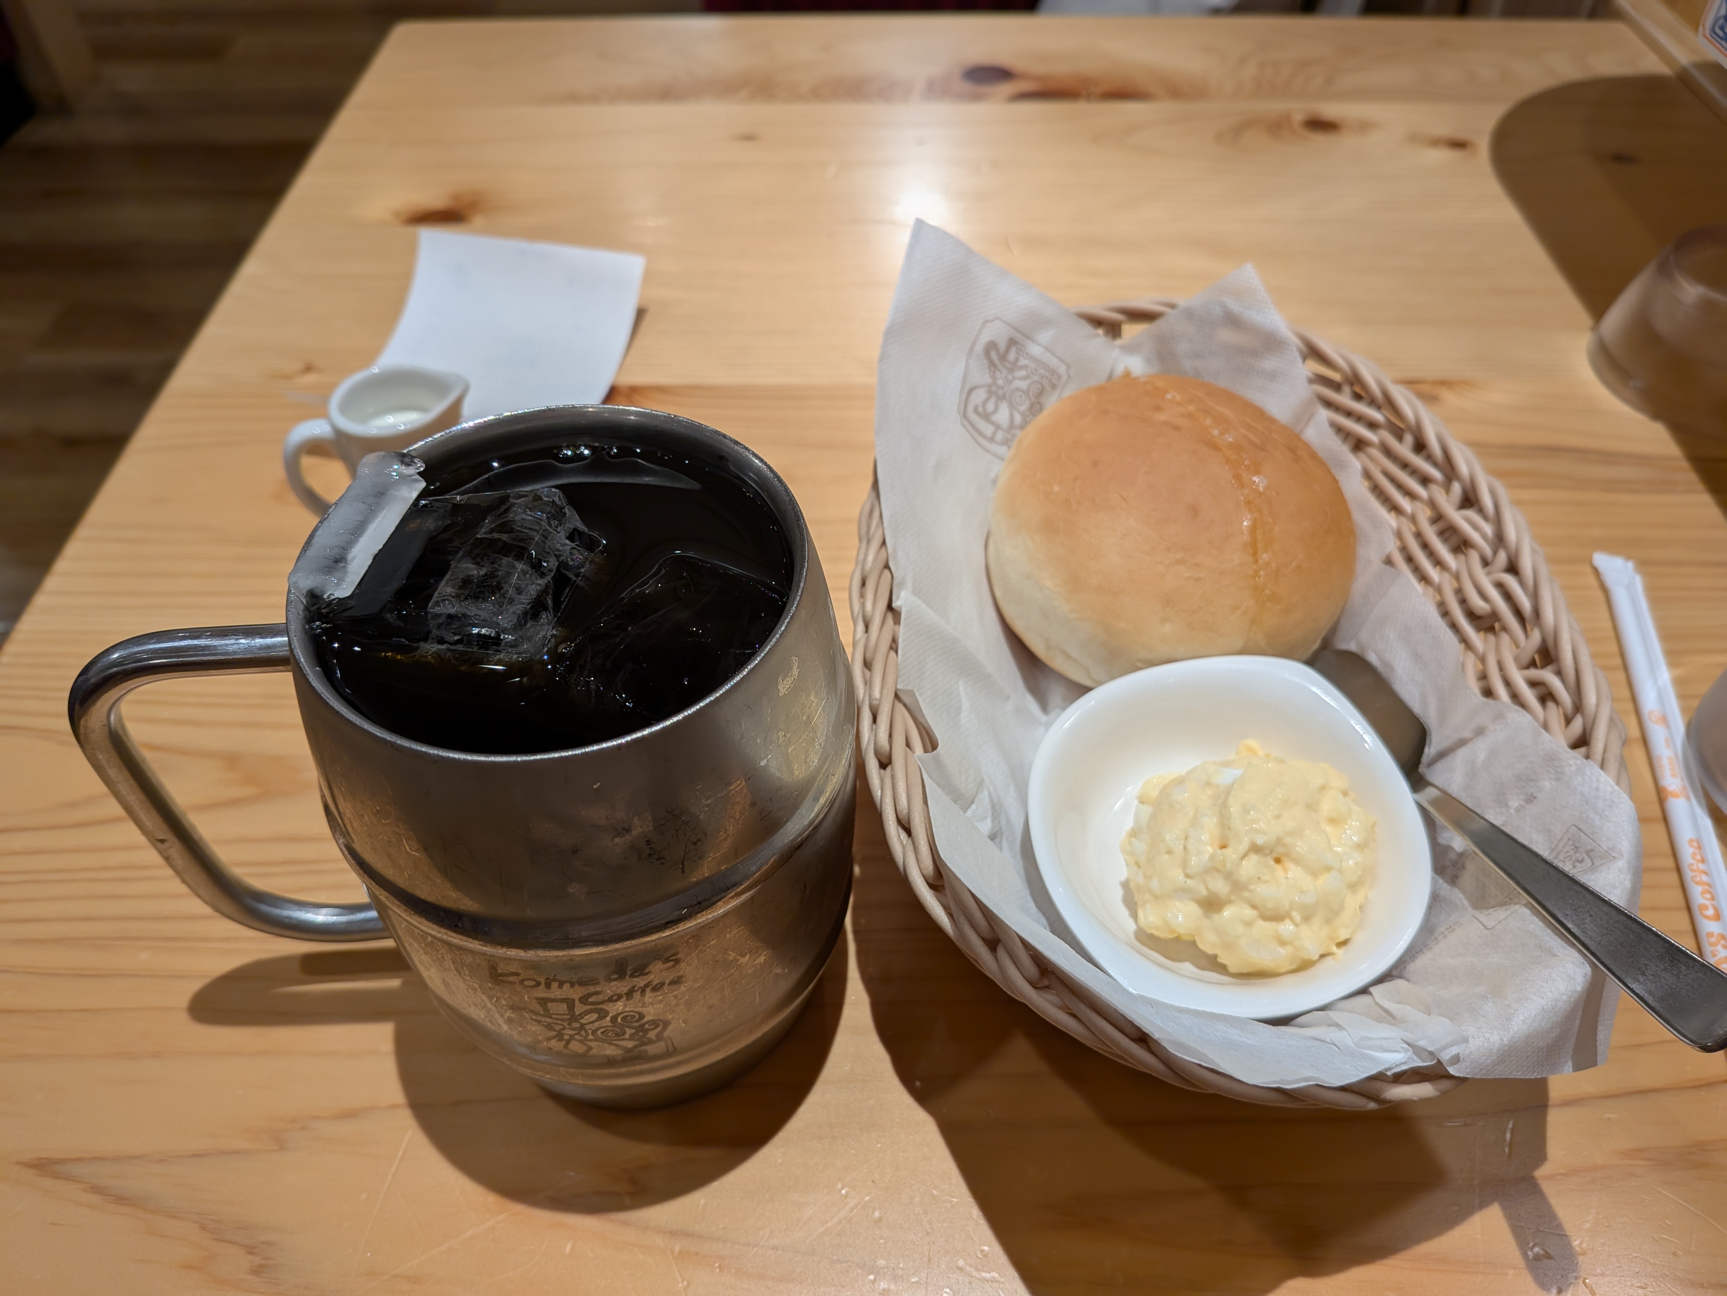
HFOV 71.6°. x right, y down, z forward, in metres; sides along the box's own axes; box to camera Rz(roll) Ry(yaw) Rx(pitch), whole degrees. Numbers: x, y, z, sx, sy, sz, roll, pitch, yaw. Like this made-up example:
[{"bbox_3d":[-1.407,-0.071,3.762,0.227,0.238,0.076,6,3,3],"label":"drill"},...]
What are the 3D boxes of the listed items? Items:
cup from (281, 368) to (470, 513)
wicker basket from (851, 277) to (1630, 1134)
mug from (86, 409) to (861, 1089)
[{"bbox_3d":[-0.140,-0.052,0.356,0.058,0.050,0.036,-10,48,-8],"label":"cup"},{"bbox_3d":[0.078,0.005,0.293,0.161,0.062,0.236,1,48,2],"label":"wicker basket"},{"bbox_3d":[-0.066,0.028,0.233,0.132,0.122,0.096,-3,48,-2],"label":"mug"}]

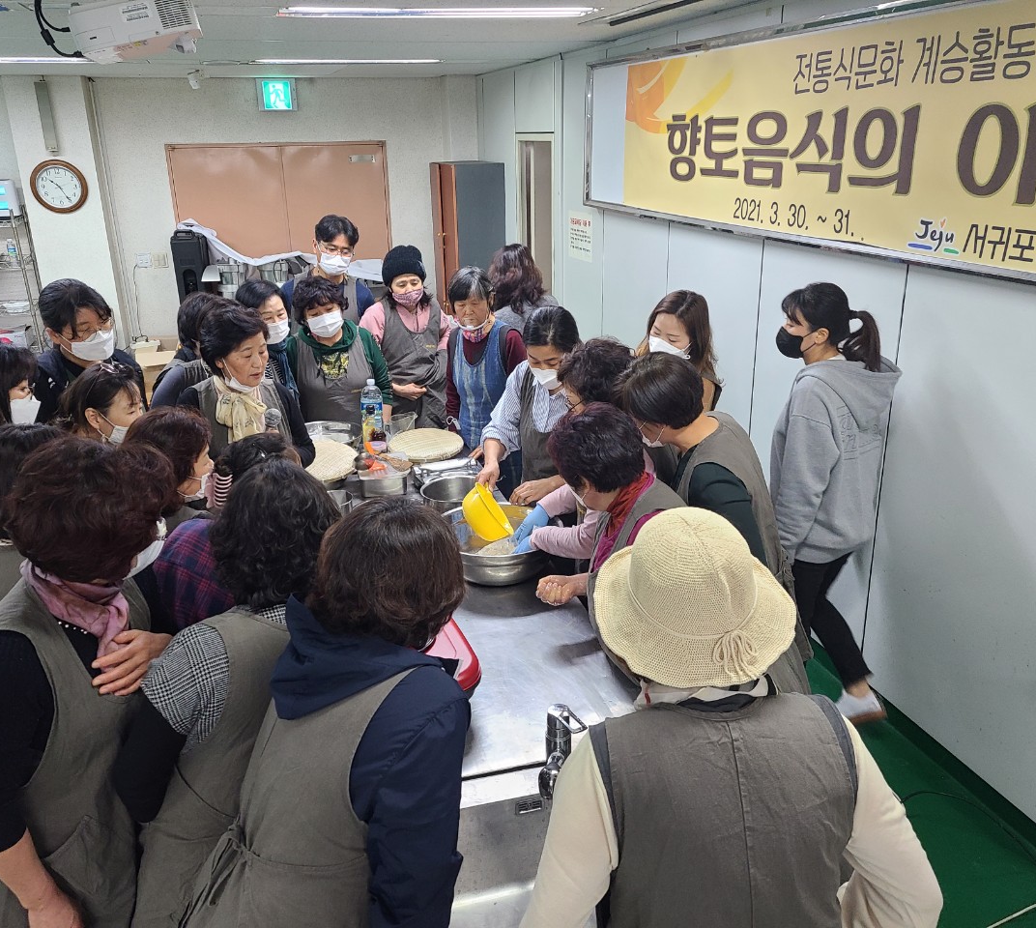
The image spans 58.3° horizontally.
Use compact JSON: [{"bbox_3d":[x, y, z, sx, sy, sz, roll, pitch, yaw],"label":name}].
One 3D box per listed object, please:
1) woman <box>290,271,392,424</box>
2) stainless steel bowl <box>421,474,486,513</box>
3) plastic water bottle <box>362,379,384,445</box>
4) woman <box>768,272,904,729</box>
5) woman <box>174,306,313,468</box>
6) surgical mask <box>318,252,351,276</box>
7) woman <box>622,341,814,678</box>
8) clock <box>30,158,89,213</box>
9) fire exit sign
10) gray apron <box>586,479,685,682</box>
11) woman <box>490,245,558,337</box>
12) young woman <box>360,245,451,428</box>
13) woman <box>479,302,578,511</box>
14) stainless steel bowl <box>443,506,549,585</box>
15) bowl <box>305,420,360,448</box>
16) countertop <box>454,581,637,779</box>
[{"bbox_3d":[-0.772,-0.094,4.111,0.470,1.510,0.360,-8,20,-18],"label":"woman"},{"bbox_3d":[-0.197,0.139,3.117,0.245,0.120,0.245,-1,20,0],"label":"stainless steel bowl"},{"bbox_3d":[-0.604,-0.194,3.816,0.092,0.306,0.092,-7,20,-15],"label":"plastic water bottle"},{"bbox_3d":[1.015,0.210,3.129,0.450,1.590,0.500,-19,26,-40],"label":"woman"},{"bbox_3d":[-0.905,0.255,3.174,0.470,1.550,0.340,-16,24,-36],"label":"woman"},{"bbox_3d":[-0.828,-0.902,4.168,0.145,0.110,0.090,-11,42,-27],"label":"surgical mask"},{"bbox_3d":[0.543,0.426,2.563,0.550,1.500,0.480,-1,19,-1],"label":"woman"},{"bbox_3d":[-3.294,-1.994,6.681,0.368,0.368,0.050,-6,20,-15],"label":"clock"},{"bbox_3d":[-1.905,-2.917,7.342,0.290,0.230,0.045,-7,20,-15],"label":"fire exit sign"},{"bbox_3d":[0.340,0.392,2.374,0.400,0.850,0.450,-5,20,-10],"label":"gray apron"},{"bbox_3d":[0.029,-0.301,4.577,0.450,1.560,0.300,-18,25,-39],"label":"woman"},{"bbox_3d":[-0.487,-0.230,4.392,0.450,1.570,0.320,-8,21,-20],"label":"young woman"},{"bbox_3d":[0.137,0.213,3.148,0.560,1.530,0.480,6,21,20],"label":"woman"},{"bbox_3d":[-0.064,0.236,2.733,0.390,0.130,0.390,-1,19,0],"label":"stainless steel bowl"},{"bbox_3d":[-0.774,-0.067,3.669,0.345,0.110,0.345,-1,19,0],"label":"bowl"},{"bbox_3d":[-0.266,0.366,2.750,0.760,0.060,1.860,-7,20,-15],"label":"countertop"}]

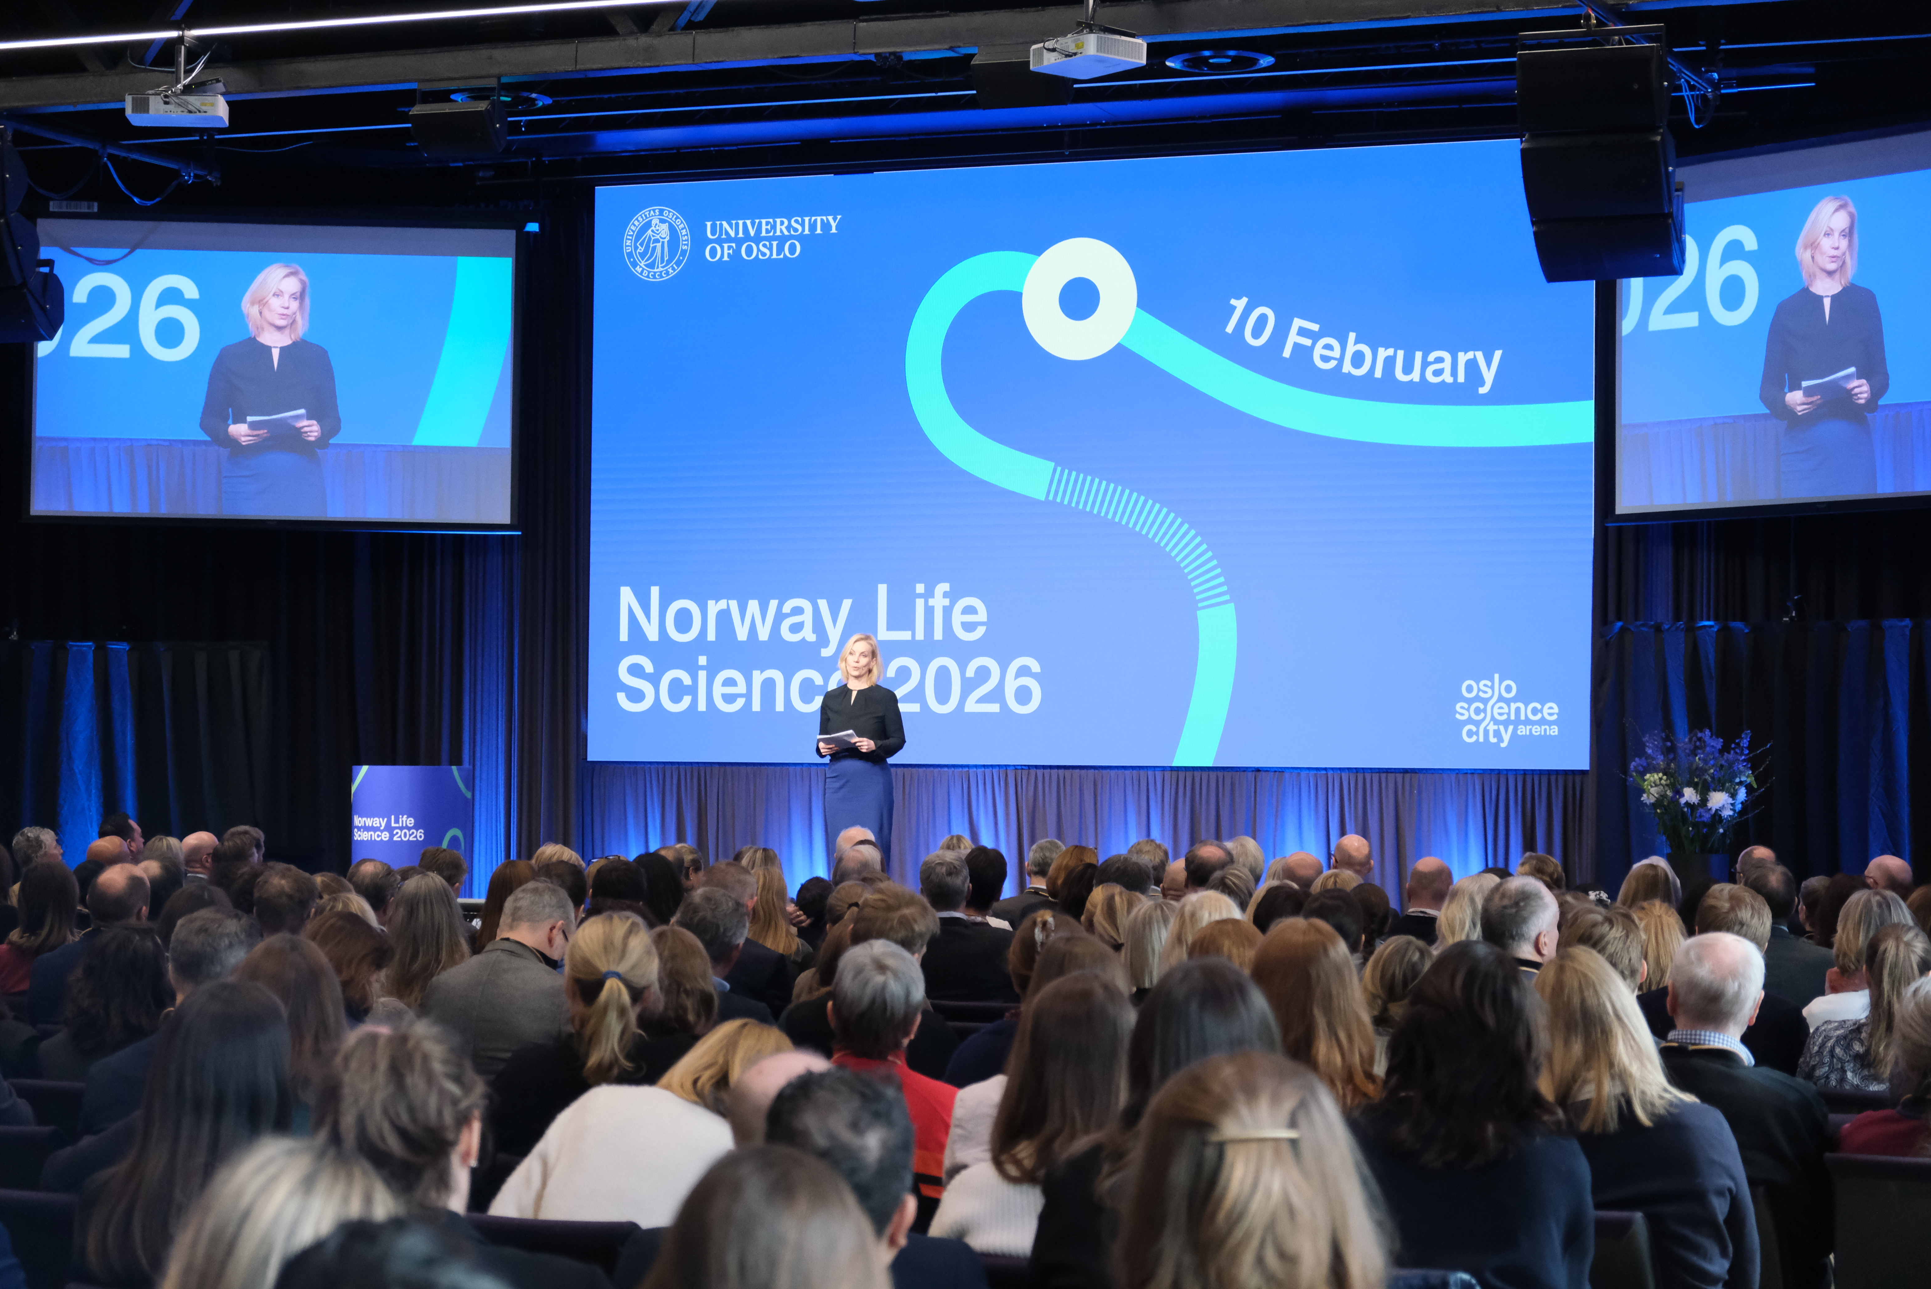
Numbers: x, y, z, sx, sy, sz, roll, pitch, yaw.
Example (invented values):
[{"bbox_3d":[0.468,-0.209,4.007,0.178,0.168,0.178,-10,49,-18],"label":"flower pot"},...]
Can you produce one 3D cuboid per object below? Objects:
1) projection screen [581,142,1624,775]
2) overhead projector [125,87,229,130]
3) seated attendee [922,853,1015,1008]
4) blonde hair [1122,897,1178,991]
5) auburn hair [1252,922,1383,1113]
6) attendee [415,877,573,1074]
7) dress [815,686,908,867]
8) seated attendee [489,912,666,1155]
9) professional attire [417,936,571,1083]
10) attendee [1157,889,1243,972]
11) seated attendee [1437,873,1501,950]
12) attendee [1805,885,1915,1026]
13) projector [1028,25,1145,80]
[{"bbox_3d":[0.534,-0.943,21.334,5.600,3.150,0.100,0,-2,23],"label":"projection screen"},{"bbox_3d":[-4.278,-2.904,22.171,0.510,0.125,0.360,1,-2,-4],"label":"overhead projector"},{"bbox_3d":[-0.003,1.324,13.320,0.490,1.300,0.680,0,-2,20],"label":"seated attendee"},{"bbox_3d":[0.509,0.803,10.950,0.190,0.250,0.220,0,-2,12],"label":"blonde hair"},{"bbox_3d":[0.690,0.732,8.050,0.245,0.385,0.250,0,-2,12],"label":"auburn hair"},{"bbox_3d":[-0.968,1.209,9.684,0.520,1.302,0.820,0,-2,20],"label":"attendee"},{"bbox_3d":[-0.567,0.748,22.200,0.490,1.080,0.320,0,-2,20],"label":"dress"},{"bbox_3d":[-0.596,1.147,7.685,0.500,1.293,0.800,0,-2,19],"label":"seated attendee"},{"bbox_3d":[-0.981,0.981,9.363,0.500,0.620,0.380,0,-2,24],"label":"professional attire"},{"bbox_3d":[0.733,1.313,11.384,0.480,1.255,0.800,0,-2,20],"label":"attendee"},{"bbox_3d":[1.550,1.321,11.984,0.480,1.303,0.800,0,-2,20],"label":"seated attendee"},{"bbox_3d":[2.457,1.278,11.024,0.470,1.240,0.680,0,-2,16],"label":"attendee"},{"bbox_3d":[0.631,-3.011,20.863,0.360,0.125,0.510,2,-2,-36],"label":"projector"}]

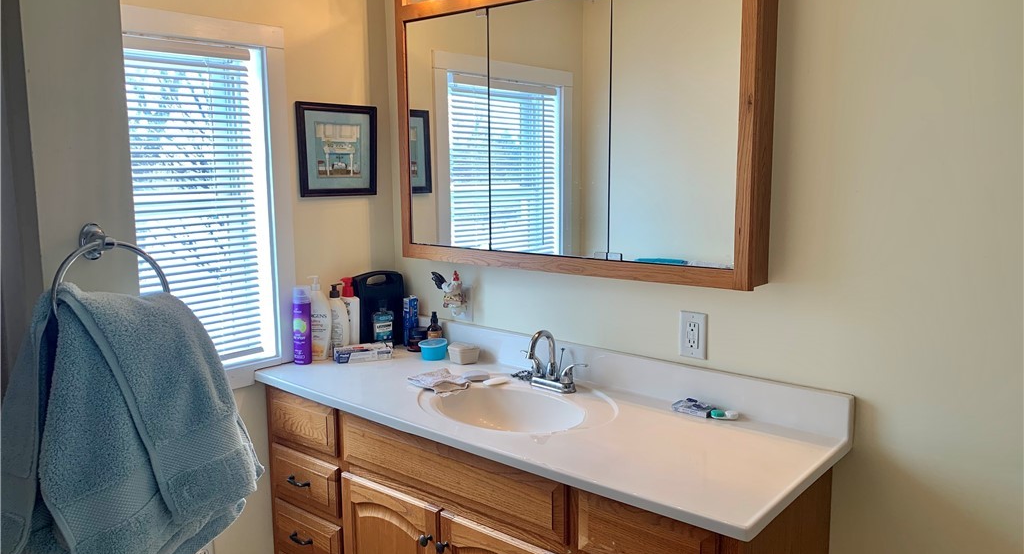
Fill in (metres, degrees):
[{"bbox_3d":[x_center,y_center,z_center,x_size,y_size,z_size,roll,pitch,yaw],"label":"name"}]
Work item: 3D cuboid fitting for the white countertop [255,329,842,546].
[{"bbox_3d":[-0.002,0.286,1.980,1.525,0.122,0.550,7,11,40],"label":"white countertop"}]

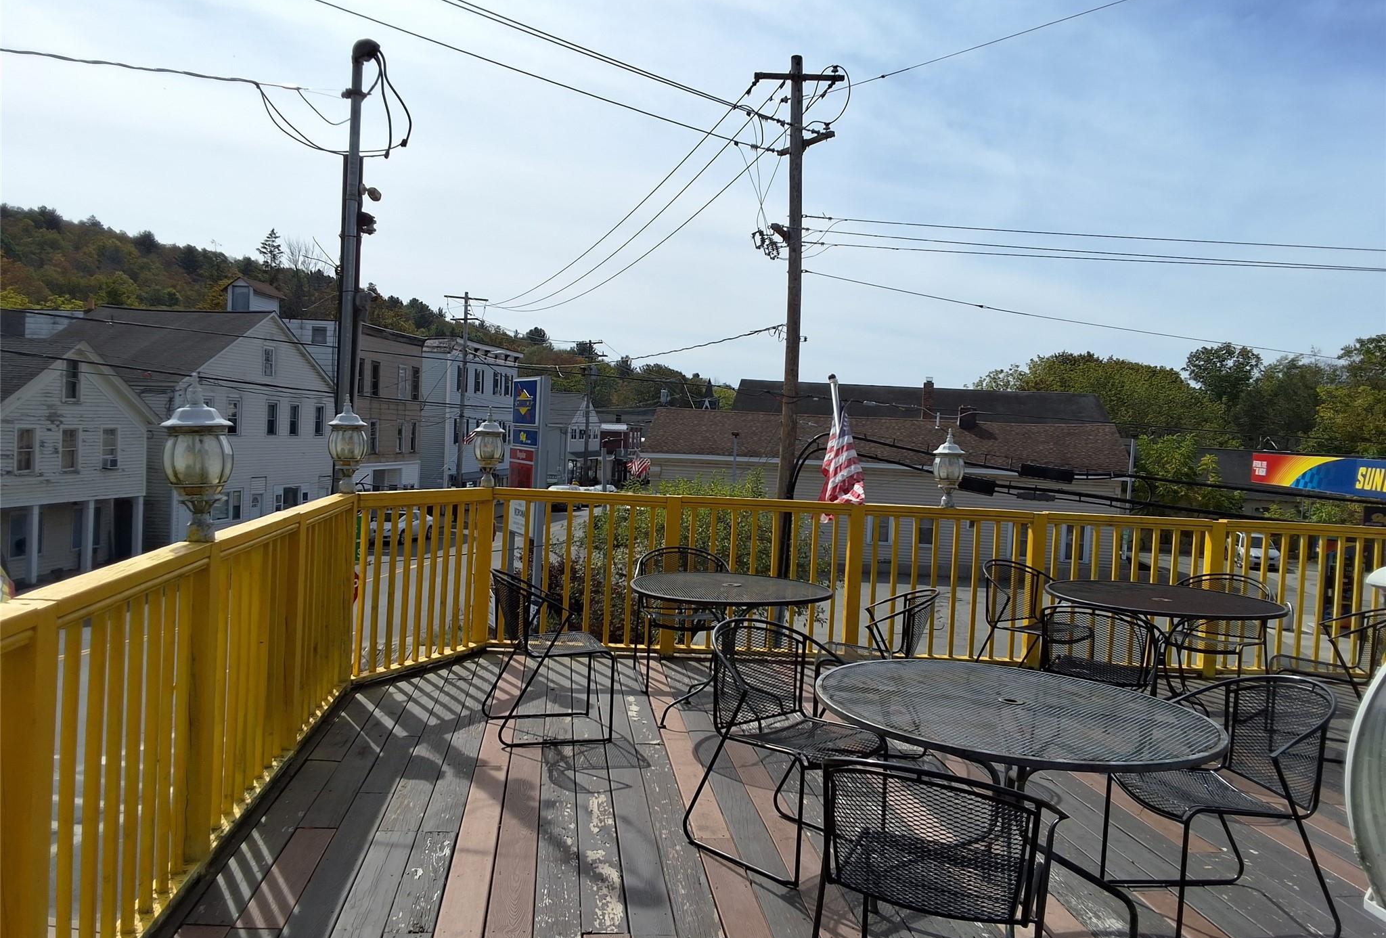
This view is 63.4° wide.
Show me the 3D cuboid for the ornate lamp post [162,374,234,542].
[{"bbox_3d":[-1.611,-0.035,3.650,0.213,0.545,0.213,3,2,0],"label":"ornate lamp post"}]

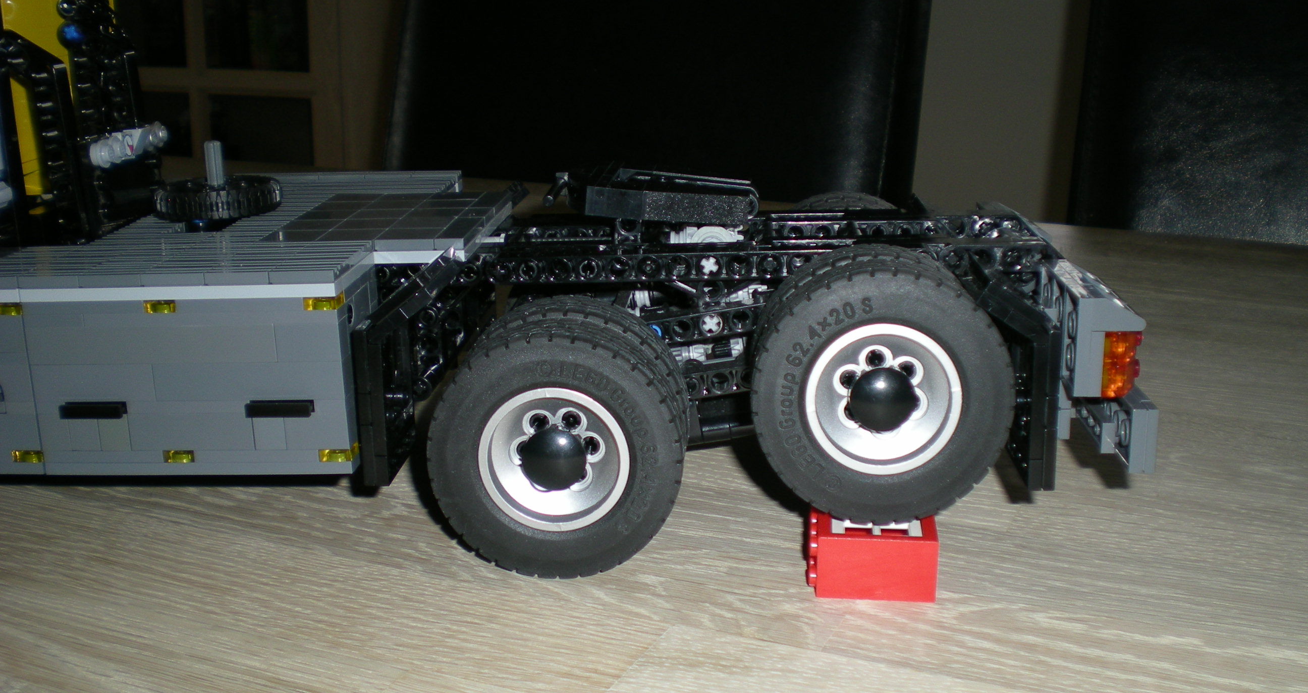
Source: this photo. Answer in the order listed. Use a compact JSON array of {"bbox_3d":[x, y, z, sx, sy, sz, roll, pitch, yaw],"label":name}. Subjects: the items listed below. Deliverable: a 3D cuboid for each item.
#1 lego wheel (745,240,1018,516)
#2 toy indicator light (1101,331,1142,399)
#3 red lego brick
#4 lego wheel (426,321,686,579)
[{"bbox_3d":[0.057,0.009,0.366,0.062,0.062,0.041,1,16,3],"label":"lego wheel"},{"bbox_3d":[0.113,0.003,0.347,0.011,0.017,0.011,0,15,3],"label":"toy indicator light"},{"bbox_3d":[0.055,0.050,0.361,0.030,0.016,0.032,2,16,6],"label":"red lego brick"},{"bbox_3d":[-0.024,0.025,0.360,0.062,0.062,0.020,1,16,3],"label":"lego wheel"}]

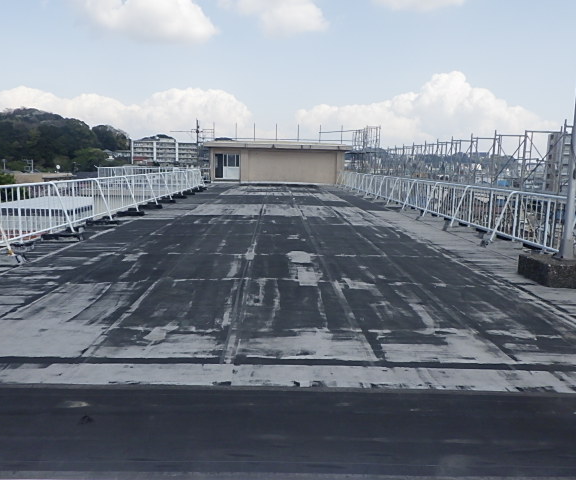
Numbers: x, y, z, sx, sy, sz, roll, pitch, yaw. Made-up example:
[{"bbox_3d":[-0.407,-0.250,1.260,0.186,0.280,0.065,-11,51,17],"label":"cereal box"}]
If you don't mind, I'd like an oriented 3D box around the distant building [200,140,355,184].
[{"bbox_3d":[-0.765,-5.914,40.010,10.725,3.038,4.700,1,8,-2],"label":"distant building"}]

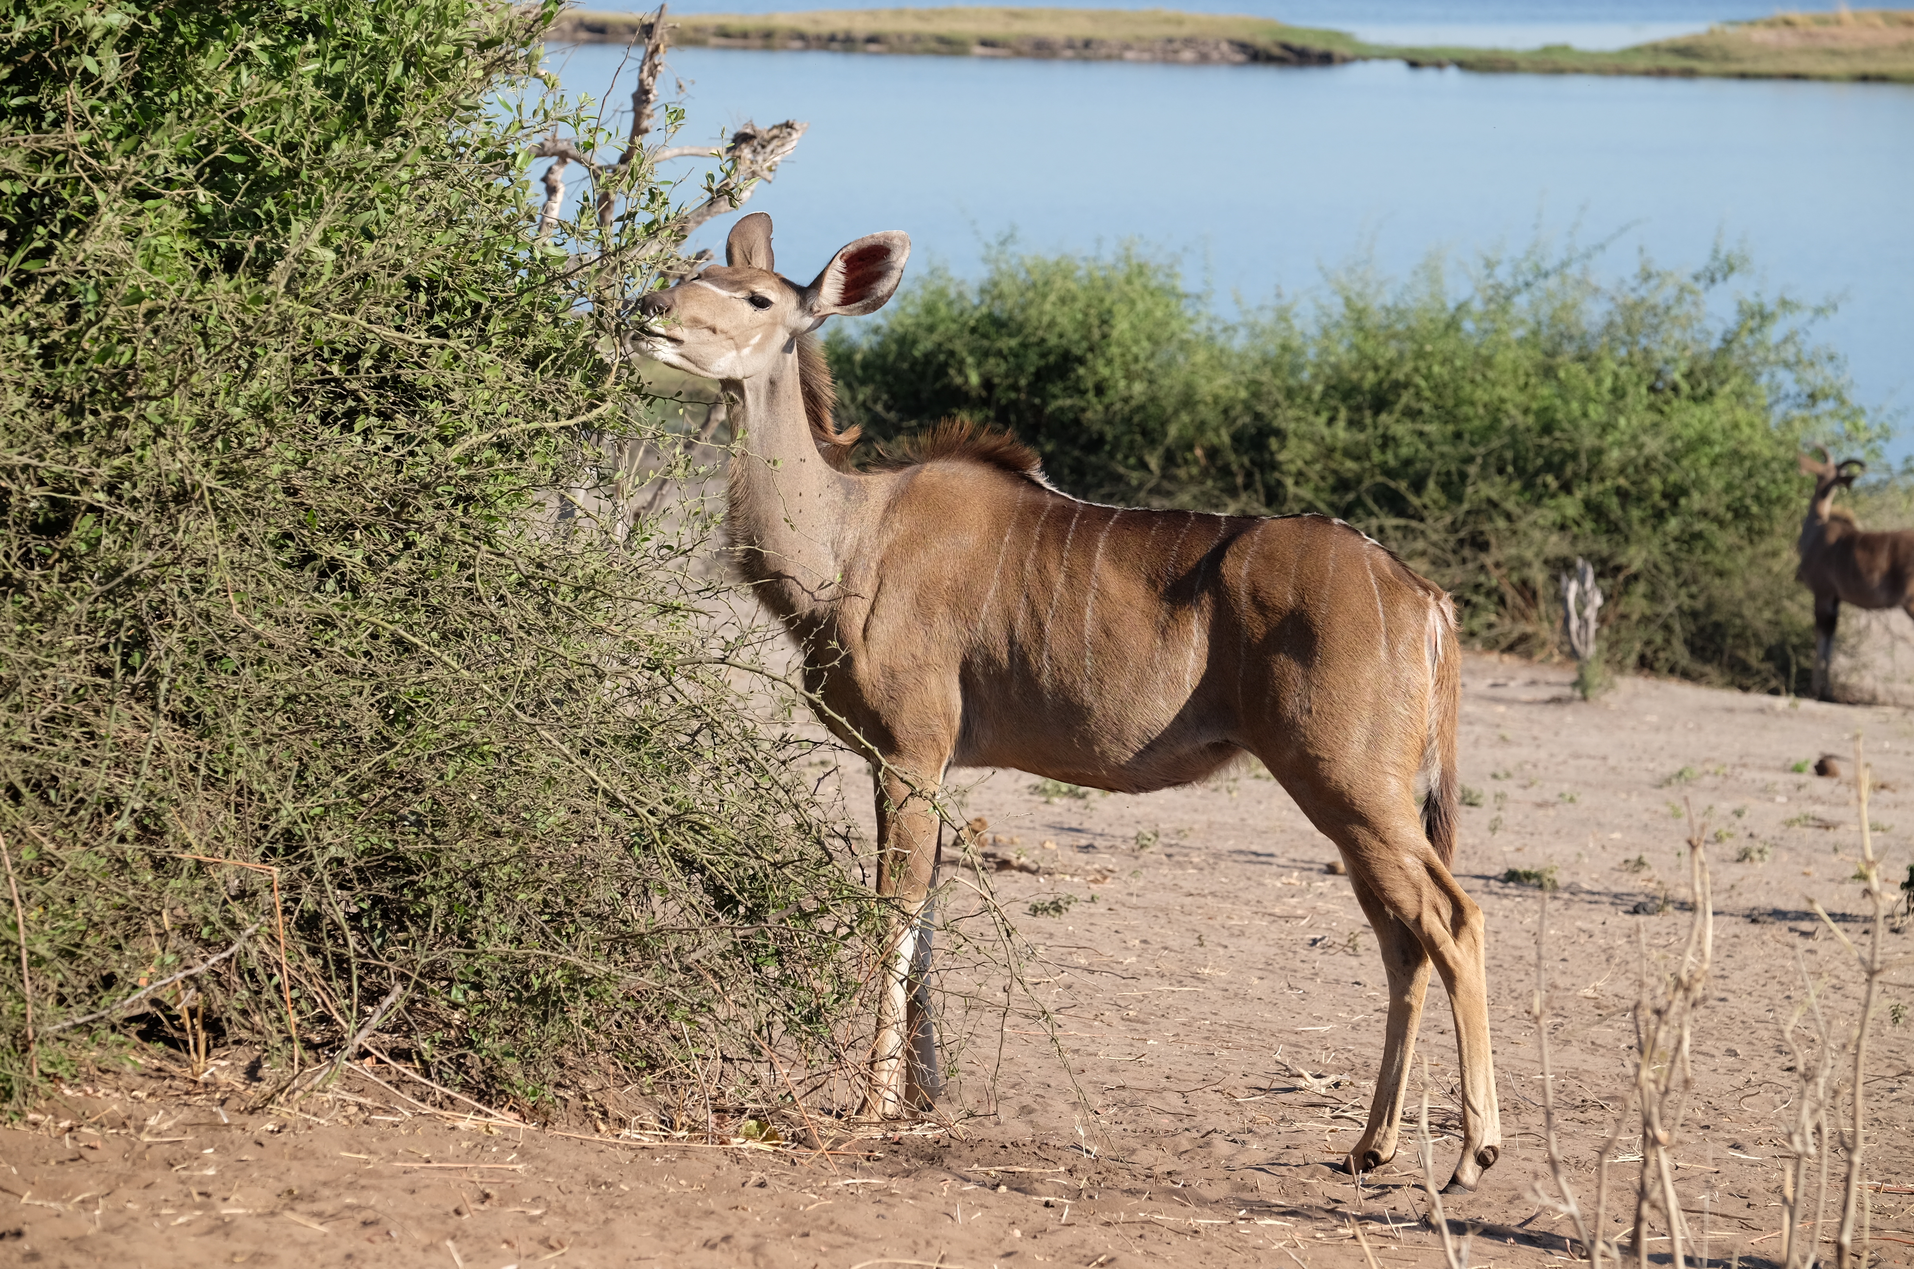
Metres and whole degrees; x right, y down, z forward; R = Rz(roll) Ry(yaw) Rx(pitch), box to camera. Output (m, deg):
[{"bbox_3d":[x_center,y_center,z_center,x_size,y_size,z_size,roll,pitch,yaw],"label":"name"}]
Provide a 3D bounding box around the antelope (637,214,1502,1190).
[{"bbox_3d":[0.191,0.106,14.856,1.735,1.723,0.440,2,5,25],"label":"antelope"}]

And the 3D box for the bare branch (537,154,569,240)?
[{"bbox_3d":[-0.951,-1.038,19.200,0.050,0.201,0.050,14,0,0],"label":"bare branch"}]

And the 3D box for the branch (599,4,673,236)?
[{"bbox_3d":[-0.761,-1.215,19.200,0.100,0.558,0.100,13,0,0],"label":"branch"}]

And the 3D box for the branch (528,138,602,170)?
[{"bbox_3d":[-0.923,-1.133,19.200,0.173,0.045,0.050,10,0,0],"label":"branch"}]

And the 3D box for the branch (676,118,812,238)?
[{"bbox_3d":[-0.506,-1.077,19.200,0.403,0.110,0.110,-39,0,0],"label":"branch"}]

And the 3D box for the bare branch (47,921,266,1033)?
[{"bbox_3d":[-1.477,0.632,15.000,0.436,0.045,0.050,-26,0,0],"label":"bare branch"}]

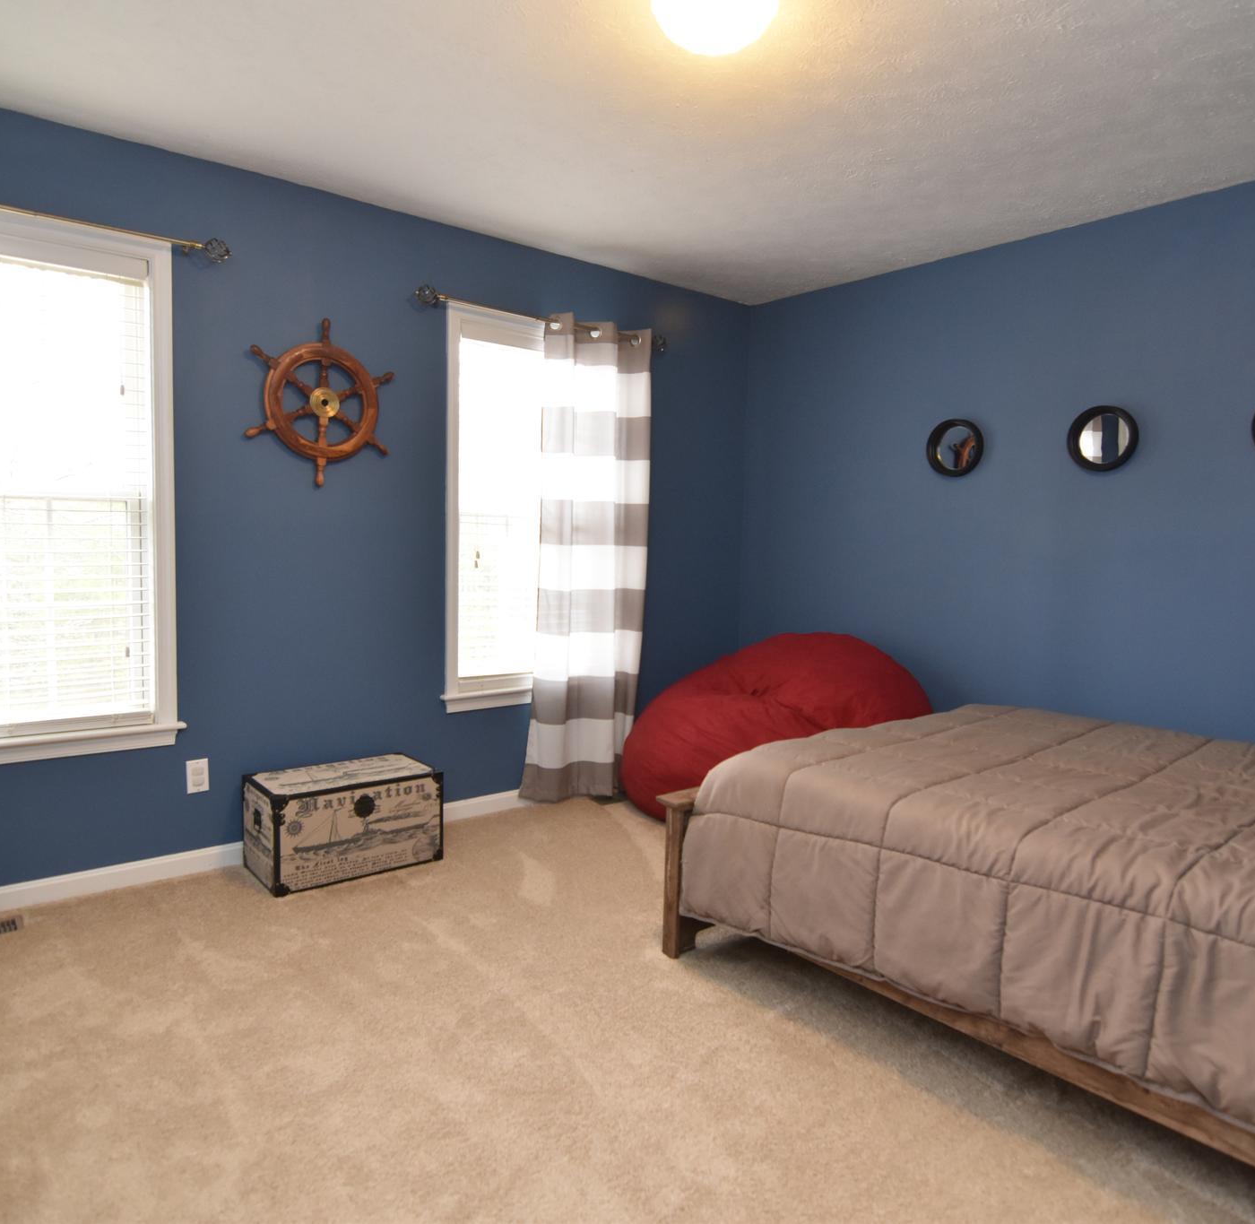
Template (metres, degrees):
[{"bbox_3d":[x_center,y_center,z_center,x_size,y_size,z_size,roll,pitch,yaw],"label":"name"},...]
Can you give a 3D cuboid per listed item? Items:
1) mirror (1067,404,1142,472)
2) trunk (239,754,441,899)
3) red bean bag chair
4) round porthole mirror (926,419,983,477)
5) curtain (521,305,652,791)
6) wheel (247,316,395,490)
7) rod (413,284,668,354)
[{"bbox_3d":[1.818,-0.661,3.120,0.040,0.255,0.255,-3,6,-42],"label":"mirror"},{"bbox_3d":[-1.052,0.774,3.056,0.605,0.344,0.335,-2,6,-37],"label":"trunk"},{"bbox_3d":[0.620,0.524,3.665,1.150,0.830,1.280,-2,6,-37],"label":"red bean bag chair"},{"bbox_3d":[1.427,-0.715,3.551,0.040,0.255,0.255,-3,6,-42],"label":"round porthole mirror"},{"bbox_3d":[-0.181,-0.223,3.755,0.670,2.230,0.130,-2,6,-37],"label":"curtain"},{"bbox_3d":[-1.134,-0.778,3.042,0.545,0.620,0.075,-2,6,-37],"label":"wheel"},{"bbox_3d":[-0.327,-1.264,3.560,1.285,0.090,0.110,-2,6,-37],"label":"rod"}]

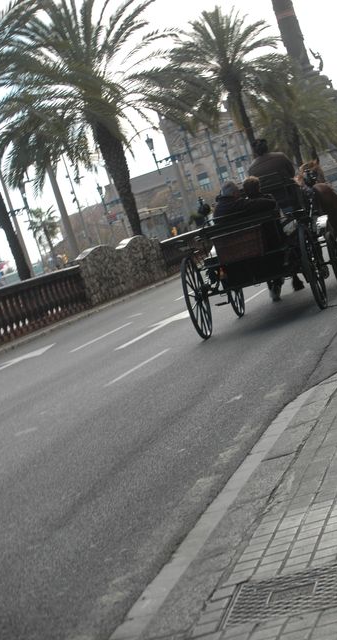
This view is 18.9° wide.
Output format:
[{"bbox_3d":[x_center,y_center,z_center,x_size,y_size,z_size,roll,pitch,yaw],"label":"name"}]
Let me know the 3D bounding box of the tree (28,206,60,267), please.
[{"bbox_3d":[-13.330,-7.960,113.547,3.255,9.775,3.255,-16,4,18],"label":"tree"}]

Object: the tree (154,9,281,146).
[{"bbox_3d":[4.385,-11.092,57.076,6.600,13.240,6.600,-16,4,18],"label":"tree"}]

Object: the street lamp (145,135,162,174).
[{"bbox_3d":[-0.032,-6.670,55.945,0.700,7.534,0.700,-16,4,18],"label":"street lamp"}]

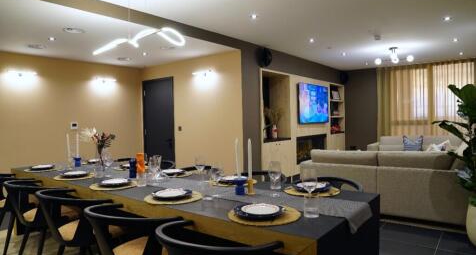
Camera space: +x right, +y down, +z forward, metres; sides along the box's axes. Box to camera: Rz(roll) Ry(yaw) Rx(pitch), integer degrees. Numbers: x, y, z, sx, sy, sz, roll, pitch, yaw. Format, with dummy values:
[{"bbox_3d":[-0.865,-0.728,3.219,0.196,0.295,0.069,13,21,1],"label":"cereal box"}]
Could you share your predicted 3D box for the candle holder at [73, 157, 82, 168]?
[{"bbox_3d":[-1.935,0.417,3.820,0.100,0.108,0.100,0,2,39],"label":"candle holder"}]

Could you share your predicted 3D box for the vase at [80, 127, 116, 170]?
[{"bbox_3d":[-1.502,0.227,3.407,0.380,0.465,0.320,-2,2,-24],"label":"vase"}]

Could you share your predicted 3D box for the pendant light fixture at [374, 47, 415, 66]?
[{"bbox_3d":[2.897,-1.319,5.868,0.720,0.290,0.660,0,2,26],"label":"pendant light fixture"}]

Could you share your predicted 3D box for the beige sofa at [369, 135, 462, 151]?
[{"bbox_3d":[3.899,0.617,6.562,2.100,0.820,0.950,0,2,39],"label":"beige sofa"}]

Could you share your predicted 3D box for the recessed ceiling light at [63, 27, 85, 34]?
[{"bbox_3d":[-1.954,-1.152,3.767,0.220,0.040,0.220,0,2,39],"label":"recessed ceiling light"}]

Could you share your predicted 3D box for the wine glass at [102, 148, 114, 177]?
[{"bbox_3d":[-1.262,0.352,3.078,0.090,0.245,0.090,0,2,39],"label":"wine glass"}]

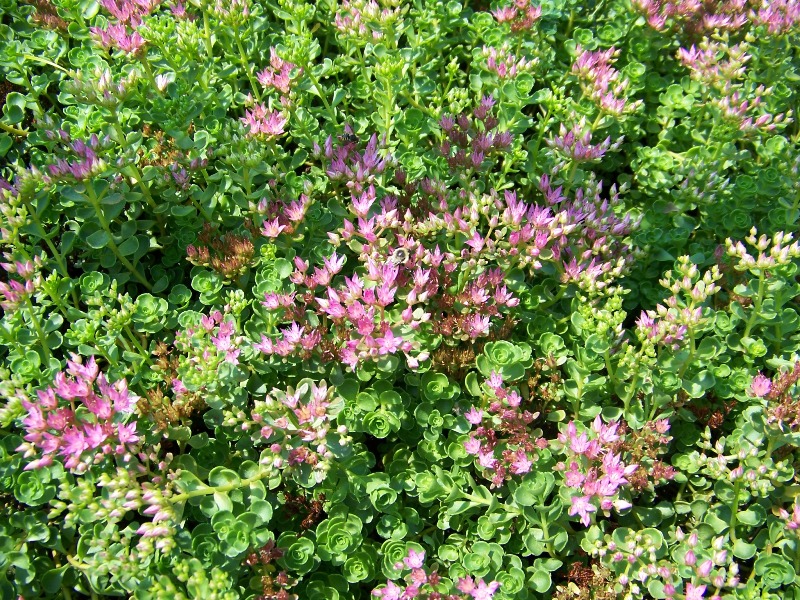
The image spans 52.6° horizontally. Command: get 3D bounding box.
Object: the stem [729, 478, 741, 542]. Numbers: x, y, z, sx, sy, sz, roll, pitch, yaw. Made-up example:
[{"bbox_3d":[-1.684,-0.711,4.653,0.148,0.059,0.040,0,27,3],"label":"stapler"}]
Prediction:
[{"bbox_3d":[0.203,0.128,0.490,0.005,0.046,0.005,4,26,23],"label":"stem"}]

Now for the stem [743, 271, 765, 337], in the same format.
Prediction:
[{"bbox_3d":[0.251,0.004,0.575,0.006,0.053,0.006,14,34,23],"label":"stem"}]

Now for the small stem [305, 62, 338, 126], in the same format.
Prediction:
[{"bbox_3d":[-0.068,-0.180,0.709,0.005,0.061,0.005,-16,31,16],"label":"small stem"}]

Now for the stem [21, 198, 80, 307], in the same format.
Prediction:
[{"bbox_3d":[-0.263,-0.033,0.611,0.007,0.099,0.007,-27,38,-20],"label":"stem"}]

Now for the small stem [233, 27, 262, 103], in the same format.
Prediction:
[{"bbox_3d":[-0.138,-0.215,0.741,0.005,0.072,0.005,-18,39,-5],"label":"small stem"}]

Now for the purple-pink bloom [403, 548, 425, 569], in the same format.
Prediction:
[{"bbox_3d":[0.008,0.149,0.465,0.012,0.009,0.012,-3,51,0],"label":"purple-pink bloom"}]

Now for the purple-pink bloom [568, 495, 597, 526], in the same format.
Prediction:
[{"bbox_3d":[0.107,0.123,0.475,0.017,0.011,0.016,-3,51,0],"label":"purple-pink bloom"}]

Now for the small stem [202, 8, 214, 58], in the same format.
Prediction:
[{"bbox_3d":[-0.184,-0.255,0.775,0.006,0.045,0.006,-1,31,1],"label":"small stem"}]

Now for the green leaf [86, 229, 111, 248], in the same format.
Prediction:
[{"bbox_3d":[-0.232,-0.046,0.620,0.018,0.006,0.013,-15,62,-12],"label":"green leaf"}]

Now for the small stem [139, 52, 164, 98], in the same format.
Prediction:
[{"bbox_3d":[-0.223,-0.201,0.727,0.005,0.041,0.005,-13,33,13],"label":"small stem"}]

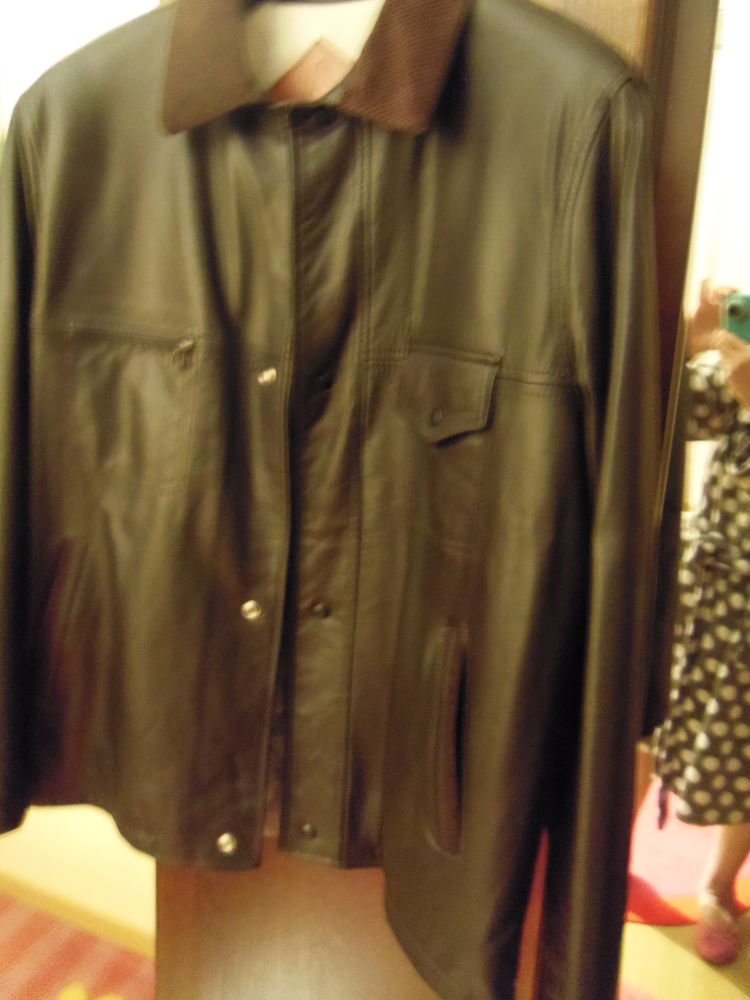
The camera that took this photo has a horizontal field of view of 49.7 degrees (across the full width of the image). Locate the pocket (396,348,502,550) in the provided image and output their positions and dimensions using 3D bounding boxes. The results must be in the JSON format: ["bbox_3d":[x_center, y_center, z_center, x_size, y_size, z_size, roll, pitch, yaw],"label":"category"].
[{"bbox_3d":[0.060,-0.043,0.660,0.092,0.157,0.018,8,10,28],"label":"pocket"}]

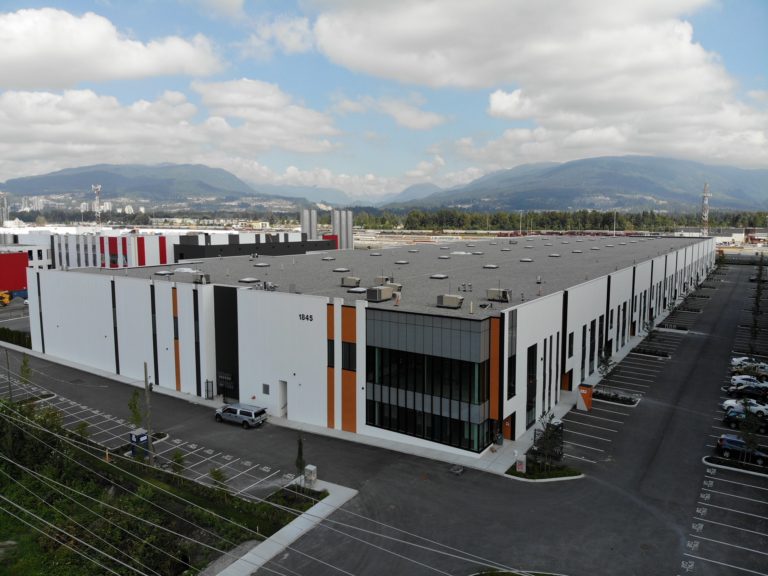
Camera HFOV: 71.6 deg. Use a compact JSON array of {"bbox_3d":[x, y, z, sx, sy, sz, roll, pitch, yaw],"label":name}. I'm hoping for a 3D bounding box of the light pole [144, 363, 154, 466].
[{"bbox_3d":[-19.640,10.541,44.471,0.360,8.820,0.360,5,9,35],"label":"light pole"}]

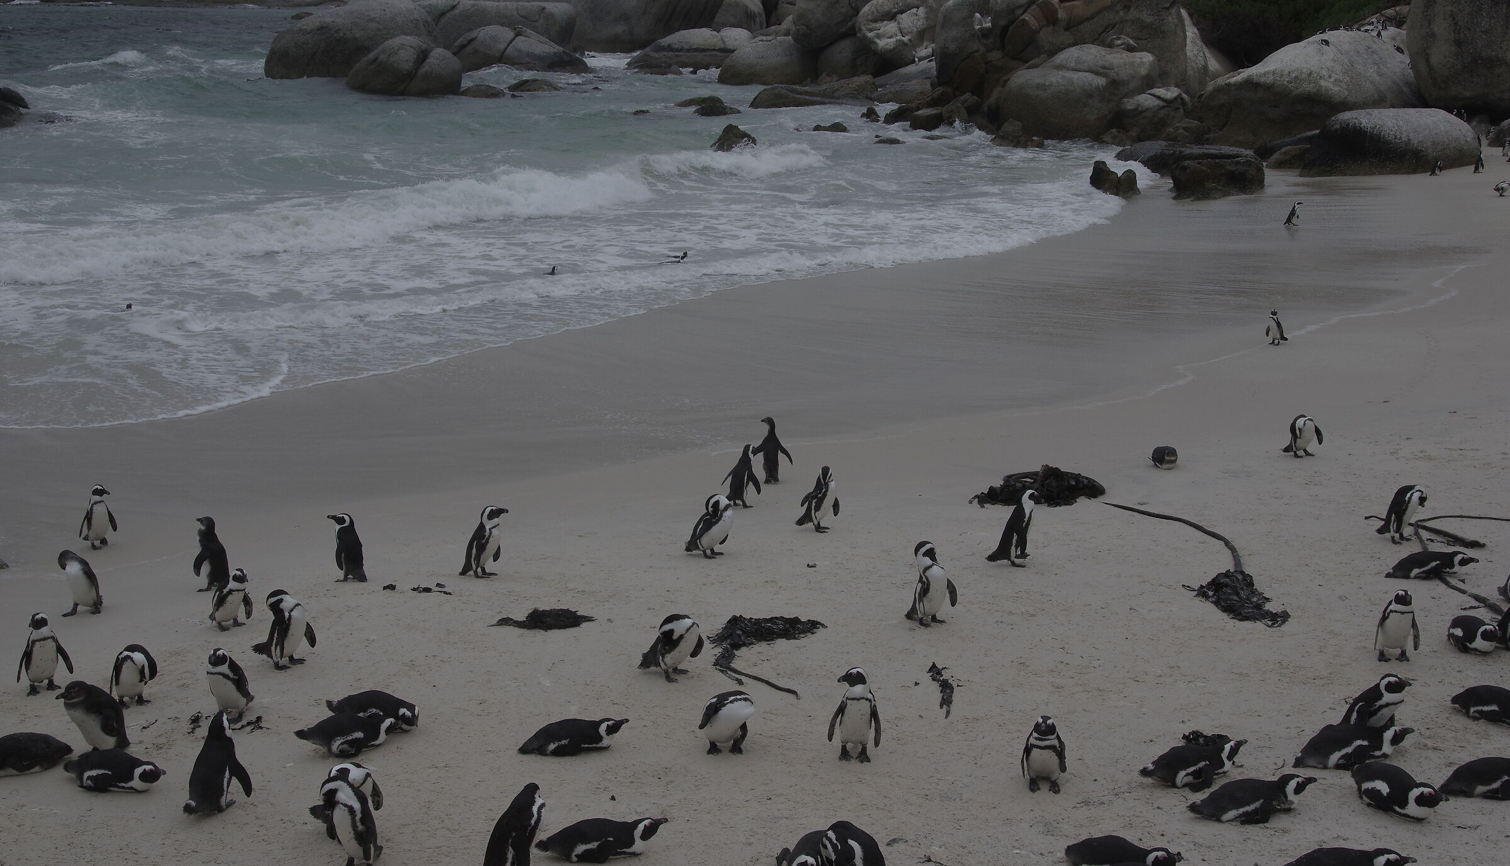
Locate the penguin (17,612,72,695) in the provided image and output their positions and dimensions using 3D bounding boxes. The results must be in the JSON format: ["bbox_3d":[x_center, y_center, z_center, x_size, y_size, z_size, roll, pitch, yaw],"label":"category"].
[{"bbox_3d":[-4.972,1.506,12.537,0.370,0.577,0.260,-6,16,-22],"label":"penguin"}]

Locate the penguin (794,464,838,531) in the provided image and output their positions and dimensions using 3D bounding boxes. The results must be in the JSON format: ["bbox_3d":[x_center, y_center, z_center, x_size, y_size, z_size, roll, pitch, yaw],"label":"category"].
[{"bbox_3d":[0.534,0.558,15.777,0.330,0.559,0.280,10,18,33],"label":"penguin"}]

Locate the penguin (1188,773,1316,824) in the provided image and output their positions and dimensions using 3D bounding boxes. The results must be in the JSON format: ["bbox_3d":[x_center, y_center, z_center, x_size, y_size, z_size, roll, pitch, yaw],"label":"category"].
[{"bbox_3d":[2.716,1.968,9.814,0.700,0.220,0.250,-4,15,-17],"label":"penguin"}]

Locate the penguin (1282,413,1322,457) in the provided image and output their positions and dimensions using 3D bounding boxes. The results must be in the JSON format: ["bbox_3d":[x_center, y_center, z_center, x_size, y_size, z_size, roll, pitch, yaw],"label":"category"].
[{"bbox_3d":[4.985,0.017,16.429,0.280,0.390,0.300,-13,20,-40],"label":"penguin"}]

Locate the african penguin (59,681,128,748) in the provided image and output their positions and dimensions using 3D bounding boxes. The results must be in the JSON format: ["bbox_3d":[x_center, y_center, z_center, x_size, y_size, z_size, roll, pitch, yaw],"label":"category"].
[{"bbox_3d":[-3.869,1.631,10.548,0.390,0.430,0.250,-7,16,-25],"label":"african penguin"}]

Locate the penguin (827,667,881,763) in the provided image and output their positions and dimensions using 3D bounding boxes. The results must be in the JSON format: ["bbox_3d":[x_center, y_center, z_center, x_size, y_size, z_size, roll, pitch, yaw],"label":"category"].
[{"bbox_3d":[0.628,1.734,11.271,0.340,0.602,0.280,2,15,7],"label":"penguin"}]

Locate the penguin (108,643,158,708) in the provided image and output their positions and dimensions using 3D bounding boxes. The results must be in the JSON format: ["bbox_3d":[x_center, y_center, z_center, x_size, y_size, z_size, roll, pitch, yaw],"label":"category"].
[{"bbox_3d":[-3.654,1.416,10.591,0.250,0.370,0.280,-8,17,-27],"label":"penguin"}]

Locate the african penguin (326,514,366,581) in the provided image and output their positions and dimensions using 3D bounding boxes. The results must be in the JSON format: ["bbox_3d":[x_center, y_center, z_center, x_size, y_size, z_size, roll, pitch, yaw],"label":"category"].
[{"bbox_3d":[-3.344,0.923,14.670,0.330,0.565,0.230,1,15,3],"label":"african penguin"}]

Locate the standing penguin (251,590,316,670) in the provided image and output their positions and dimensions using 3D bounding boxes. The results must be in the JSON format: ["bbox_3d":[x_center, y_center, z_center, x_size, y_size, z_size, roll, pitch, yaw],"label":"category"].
[{"bbox_3d":[-2.925,1.208,11.165,0.382,0.465,0.281,7,16,24],"label":"standing penguin"}]

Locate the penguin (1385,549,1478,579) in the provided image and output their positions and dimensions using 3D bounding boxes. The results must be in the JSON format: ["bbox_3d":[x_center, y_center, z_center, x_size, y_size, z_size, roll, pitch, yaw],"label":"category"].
[{"bbox_3d":[4.782,0.924,12.752,0.620,0.200,0.240,1,15,5],"label":"penguin"}]

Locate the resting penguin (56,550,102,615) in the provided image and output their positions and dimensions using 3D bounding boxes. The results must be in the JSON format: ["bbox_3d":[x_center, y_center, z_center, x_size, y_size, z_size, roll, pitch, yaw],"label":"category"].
[{"bbox_3d":[-4.539,1.004,12.111,0.217,0.435,0.282,10,18,33],"label":"resting penguin"}]

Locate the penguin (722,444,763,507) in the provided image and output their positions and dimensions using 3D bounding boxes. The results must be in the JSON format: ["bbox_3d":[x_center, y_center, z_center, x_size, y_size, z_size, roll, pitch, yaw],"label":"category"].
[{"bbox_3d":[-0.099,0.330,14.367,0.240,0.510,0.270,-15,21,-43],"label":"penguin"}]

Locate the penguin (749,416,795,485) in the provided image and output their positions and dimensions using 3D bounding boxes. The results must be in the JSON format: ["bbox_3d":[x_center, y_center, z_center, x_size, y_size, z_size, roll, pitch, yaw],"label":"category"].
[{"bbox_3d":[0.160,0.149,16.744,0.410,0.625,0.250,-2,15,-7],"label":"penguin"}]

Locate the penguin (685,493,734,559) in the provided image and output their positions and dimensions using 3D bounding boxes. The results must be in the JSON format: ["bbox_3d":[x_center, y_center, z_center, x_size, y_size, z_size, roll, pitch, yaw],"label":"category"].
[{"bbox_3d":[-0.343,0.685,13.381,0.332,0.476,0.243,6,16,23],"label":"penguin"}]

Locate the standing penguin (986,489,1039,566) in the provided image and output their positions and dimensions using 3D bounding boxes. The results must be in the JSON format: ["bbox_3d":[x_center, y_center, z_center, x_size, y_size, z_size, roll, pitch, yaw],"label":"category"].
[{"bbox_3d":[1.883,0.684,13.173,0.383,0.571,0.212,1,15,3],"label":"standing penguin"}]

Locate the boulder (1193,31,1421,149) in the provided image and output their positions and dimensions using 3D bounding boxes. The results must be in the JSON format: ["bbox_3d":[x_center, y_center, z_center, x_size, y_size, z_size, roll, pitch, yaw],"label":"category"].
[{"bbox_3d":[17.416,-10.823,56.487,7.400,3.200,6.000,5,15,17],"label":"boulder"}]

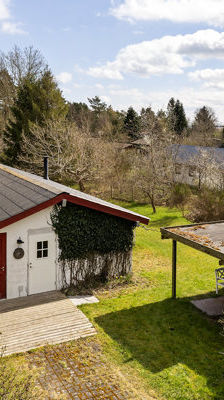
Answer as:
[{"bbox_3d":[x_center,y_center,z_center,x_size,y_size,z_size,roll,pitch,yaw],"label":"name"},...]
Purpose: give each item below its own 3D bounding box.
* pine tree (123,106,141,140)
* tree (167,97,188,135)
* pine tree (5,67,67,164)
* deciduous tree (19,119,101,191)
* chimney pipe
[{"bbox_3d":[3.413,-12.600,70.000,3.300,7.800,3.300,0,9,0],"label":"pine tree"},{"bbox_3d":[10.578,-11.542,64.984,3.553,10.236,3.553,0,10,0],"label":"tree"},{"bbox_3d":[-8.989,-9.694,47.000,7.300,11.300,7.000,-2,10,-10],"label":"pine tree"},{"bbox_3d":[-4.490,-3.843,34.219,7.013,6.134,6.662,0,10,0],"label":"deciduous tree"},{"bbox_3d":[-3.934,-1.860,23.667,0.260,1.423,0.260,0,10,0],"label":"chimney pipe"}]

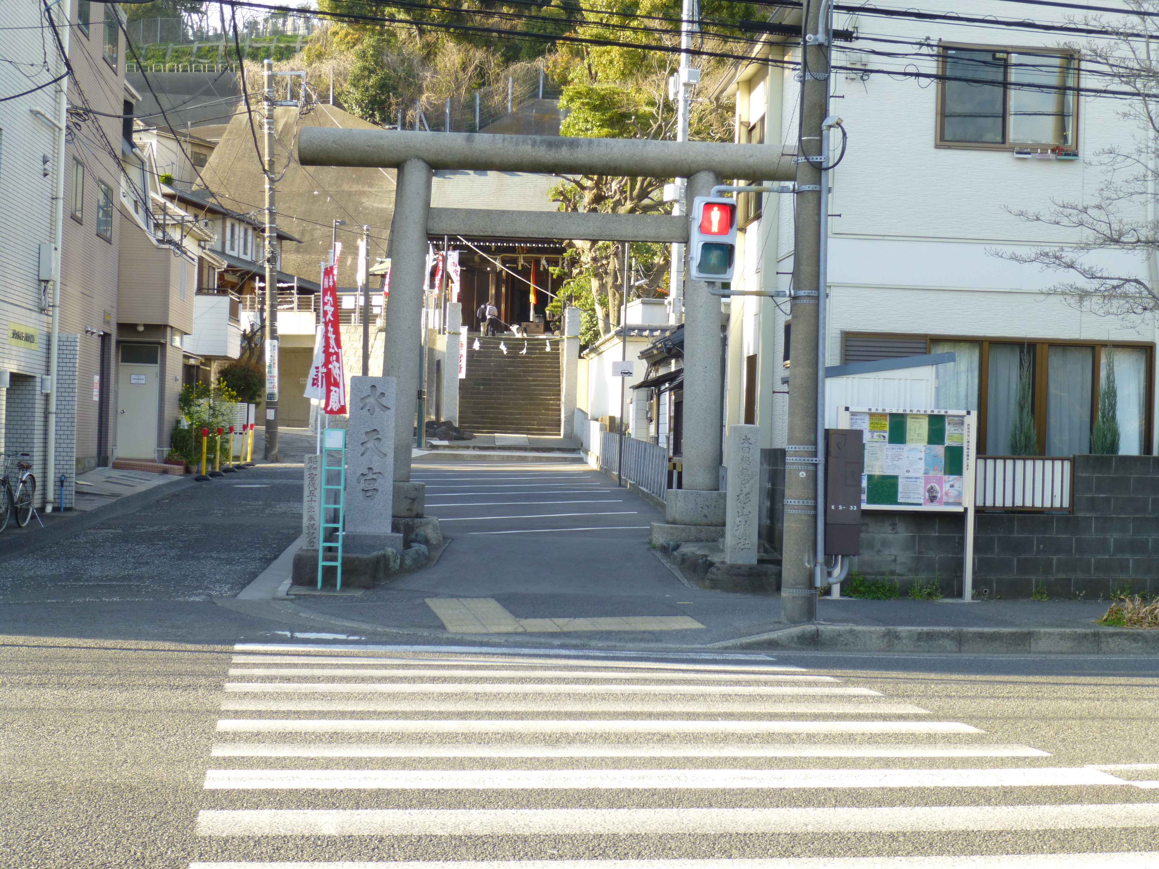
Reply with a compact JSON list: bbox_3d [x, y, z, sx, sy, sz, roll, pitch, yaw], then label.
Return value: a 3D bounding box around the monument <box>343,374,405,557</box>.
[{"bbox_3d":[-1.946,0.290,18.650,0.620,1.670,0.400,2,-1,-4],"label":"monument"}]

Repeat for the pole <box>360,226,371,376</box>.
[{"bbox_3d":[-5.059,-2.087,47.500,0.150,5.750,0.150,1,-1,0],"label":"pole"}]

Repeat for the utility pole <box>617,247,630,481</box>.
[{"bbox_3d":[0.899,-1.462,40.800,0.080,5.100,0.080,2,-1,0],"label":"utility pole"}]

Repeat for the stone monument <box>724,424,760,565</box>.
[{"bbox_3d":[1.554,0.573,19.100,0.265,1.320,0.250,2,-1,-3],"label":"stone monument"}]

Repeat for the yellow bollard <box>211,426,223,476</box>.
[{"bbox_3d":[-6.663,0.325,37.000,0.270,0.890,0.270,2,-1,0],"label":"yellow bollard"}]

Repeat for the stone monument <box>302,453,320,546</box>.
[{"bbox_3d":[-2.482,0.626,18.650,0.145,0.870,0.140,2,-1,-2],"label":"stone monument"}]

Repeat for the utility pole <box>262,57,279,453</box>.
[{"bbox_3d":[-7.573,-4.269,49.200,0.320,9.800,0.320,0,-1,0],"label":"utility pole"}]

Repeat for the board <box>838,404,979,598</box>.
[{"bbox_3d":[3.238,0.691,19.900,1.380,1.900,0.100,2,-1,-9],"label":"board"}]

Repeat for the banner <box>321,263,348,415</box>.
[{"bbox_3d":[-2.545,-0.984,20.800,0.280,1.570,0.200,2,-1,-5],"label":"banner"}]

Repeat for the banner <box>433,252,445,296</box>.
[{"bbox_3d":[-5.187,-5.887,74.000,0.400,1.680,0.300,2,-1,-5],"label":"banner"}]

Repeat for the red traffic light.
[{"bbox_3d":[1.153,-1.828,17.000,0.320,0.310,0.200,2,-1,-6],"label":"red traffic light"}]

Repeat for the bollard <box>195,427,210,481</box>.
[{"bbox_3d":[-7.355,0.372,39.300,0.300,1.000,0.300,2,-1,0],"label":"bollard"}]

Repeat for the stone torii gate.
[{"bbox_3d":[-0.245,-1.058,20.500,5.330,4.020,0.650,2,-1,-2],"label":"stone torii gate"}]

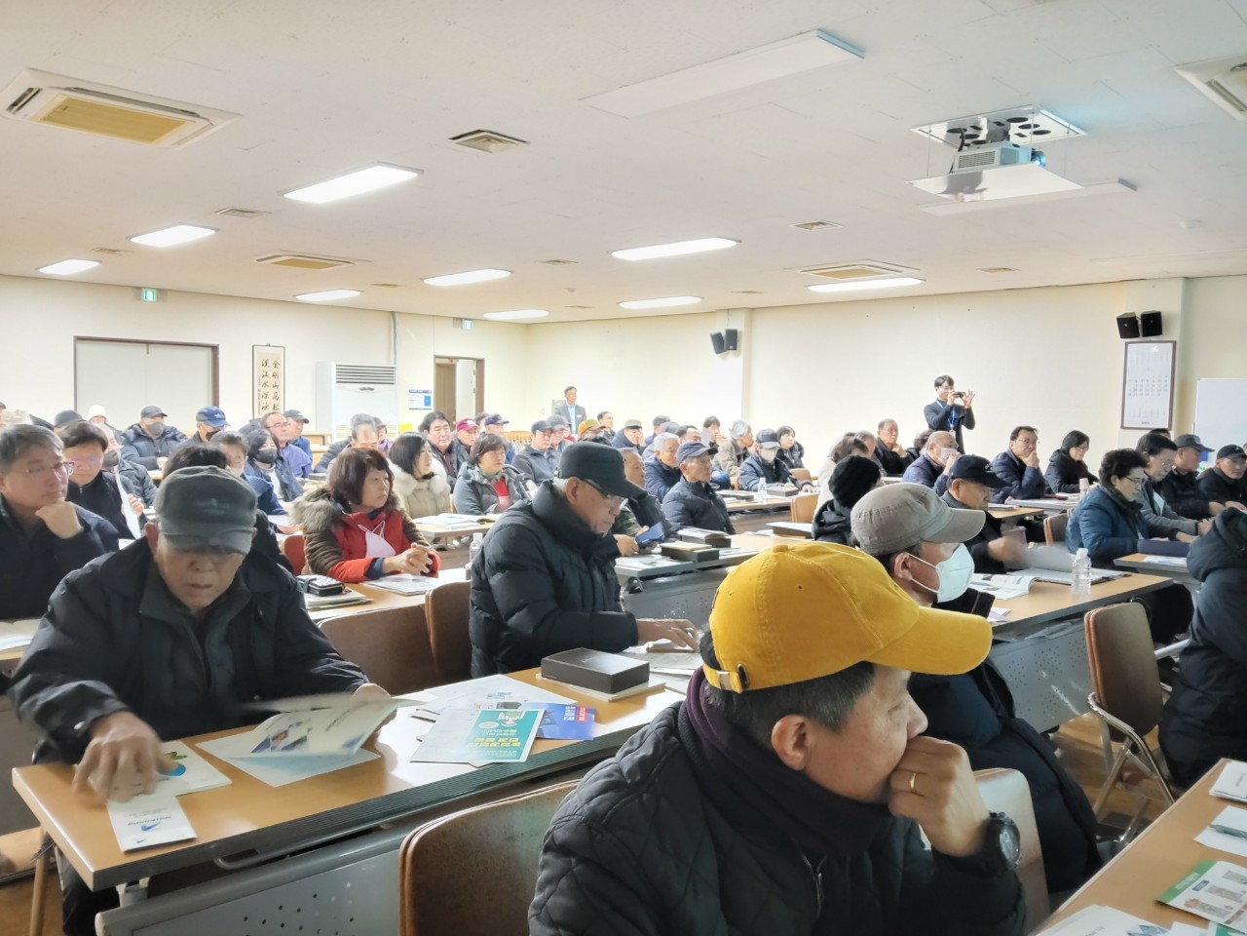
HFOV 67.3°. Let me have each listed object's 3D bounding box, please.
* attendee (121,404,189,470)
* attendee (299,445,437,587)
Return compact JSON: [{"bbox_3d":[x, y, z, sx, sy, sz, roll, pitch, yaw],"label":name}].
[{"bbox_3d":[-3.848,0.117,7.722,0.560,1.252,0.720,-2,5,-44],"label":"attendee"},{"bbox_3d":[-0.953,0.522,3.449,0.530,1.178,0.720,-2,5,-44],"label":"attendee"}]

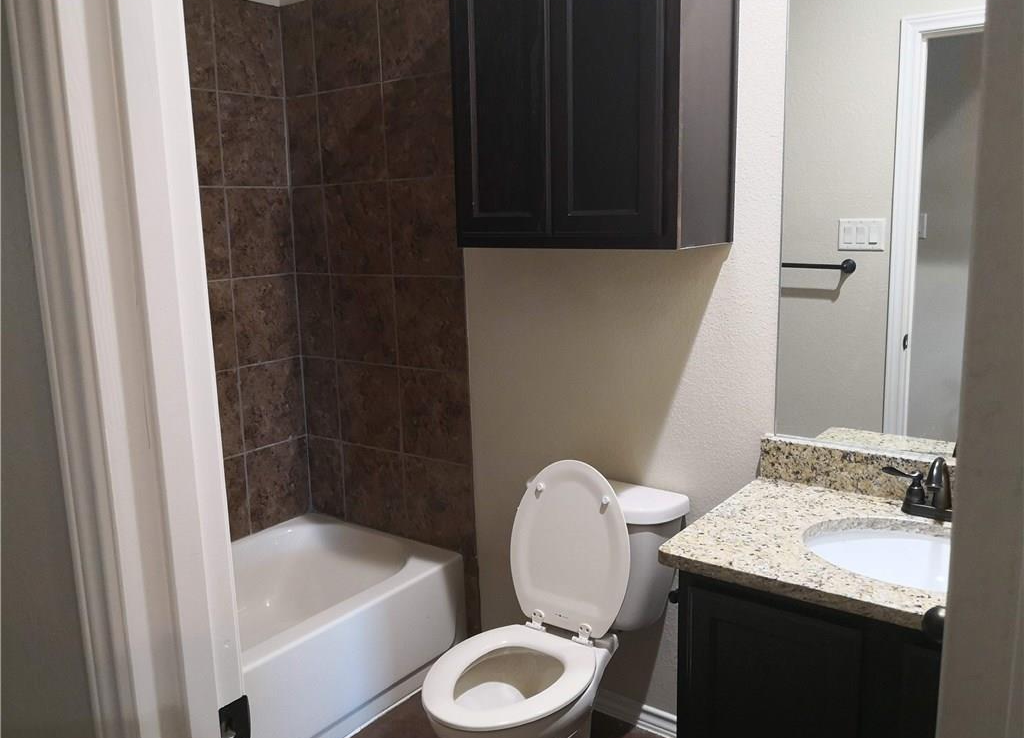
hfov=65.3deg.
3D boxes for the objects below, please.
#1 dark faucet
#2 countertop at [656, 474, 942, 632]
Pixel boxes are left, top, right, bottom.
[{"bbox_3d":[0.888,0.255,1.656,0.235,0.134,0.155,6,12,35],"label":"dark faucet"},{"bbox_3d":[0.779,0.361,1.534,0.835,0.028,0.560,6,12,35],"label":"countertop"}]

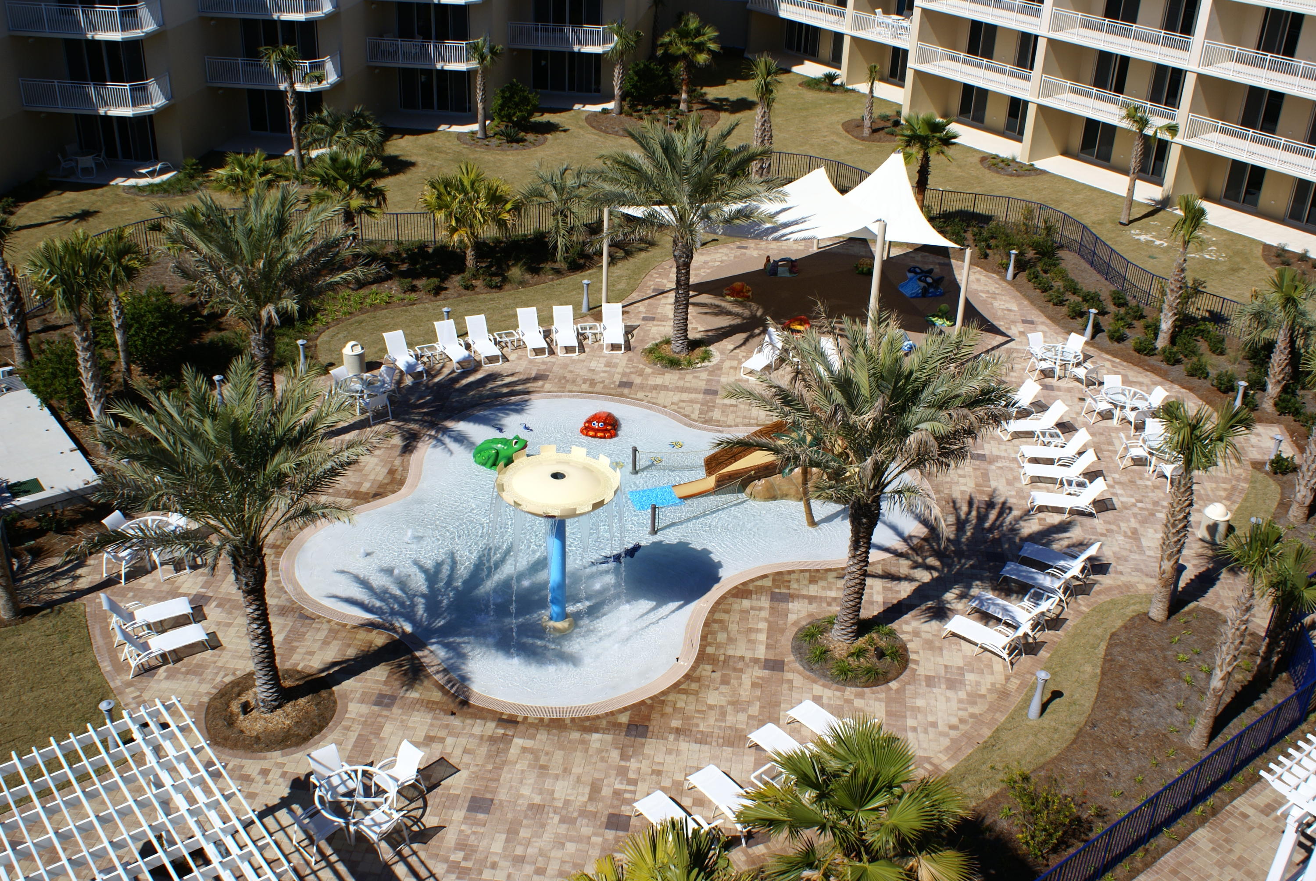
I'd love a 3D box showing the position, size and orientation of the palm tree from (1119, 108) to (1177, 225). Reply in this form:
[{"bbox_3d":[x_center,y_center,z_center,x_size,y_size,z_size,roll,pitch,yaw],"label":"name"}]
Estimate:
[{"bbox_3d":[18.732,-10.628,51.169,2.160,4.550,2.160,1,29,0],"label":"palm tree"}]

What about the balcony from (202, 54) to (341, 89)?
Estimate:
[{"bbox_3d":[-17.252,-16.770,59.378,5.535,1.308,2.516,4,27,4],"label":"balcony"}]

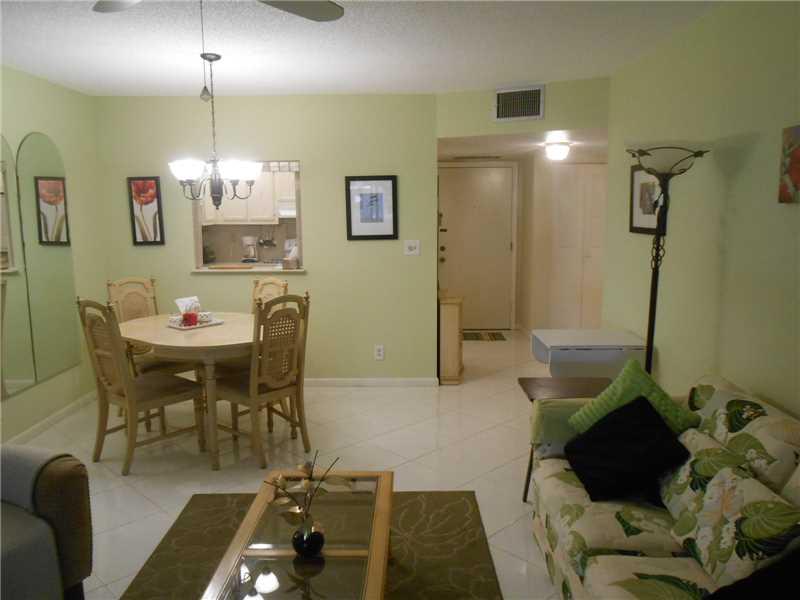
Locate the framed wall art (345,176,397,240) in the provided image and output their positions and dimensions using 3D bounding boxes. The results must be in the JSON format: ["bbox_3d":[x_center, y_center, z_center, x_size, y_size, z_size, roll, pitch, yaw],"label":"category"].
[{"bbox_3d":[-0.226,-0.749,4.928,0.417,0.519,0.026,0,9,1],"label":"framed wall art"}]

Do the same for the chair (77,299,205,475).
[{"bbox_3d":[-1.579,0.468,3.675,0.480,1.020,0.560,6,11,36],"label":"chair"}]

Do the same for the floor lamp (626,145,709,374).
[{"bbox_3d":[1.296,0.132,3.112,0.410,1.800,0.410,0,9,1],"label":"floor lamp"}]

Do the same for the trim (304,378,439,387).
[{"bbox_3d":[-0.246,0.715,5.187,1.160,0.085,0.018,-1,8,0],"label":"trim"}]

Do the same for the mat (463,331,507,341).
[{"bbox_3d":[0.899,0.438,7.272,0.740,0.012,0.470,-1,8,0],"label":"mat"}]

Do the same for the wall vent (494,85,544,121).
[{"bbox_3d":[0.915,-1.498,4.589,0.382,0.255,0.030,3,9,24],"label":"wall vent"}]

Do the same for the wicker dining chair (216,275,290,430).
[{"bbox_3d":[-1.103,0.387,4.258,0.470,1.025,0.560,6,11,39],"label":"wicker dining chair"}]

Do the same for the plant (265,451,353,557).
[{"bbox_3d":[-0.305,0.662,2.006,0.290,0.335,0.230,-1,8,0],"label":"plant"}]

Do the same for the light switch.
[{"bbox_3d":[0.103,-0.430,4.976,0.122,0.122,0.014,0,9,1],"label":"light switch"}]

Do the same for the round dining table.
[{"bbox_3d":[-1.250,0.548,4.011,1.300,0.755,1.040,7,12,42],"label":"round dining table"}]

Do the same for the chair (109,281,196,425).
[{"bbox_3d":[-1.812,0.369,4.428,0.560,1.025,0.470,6,11,40],"label":"chair"}]

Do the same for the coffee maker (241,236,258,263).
[{"bbox_3d":[-1.737,-0.583,6.943,0.170,0.300,0.200,1,9,10],"label":"coffee maker"}]

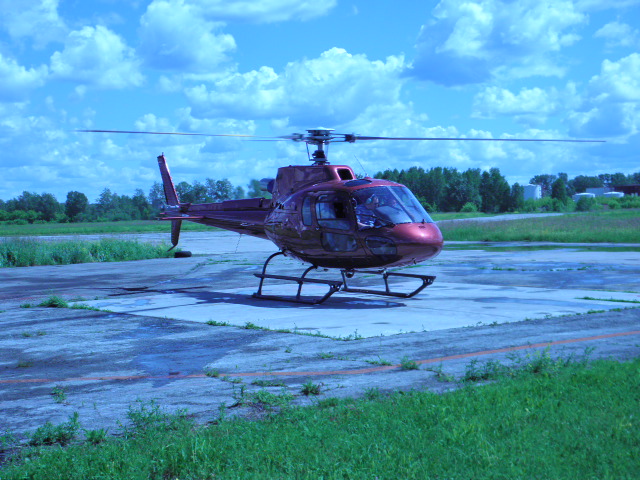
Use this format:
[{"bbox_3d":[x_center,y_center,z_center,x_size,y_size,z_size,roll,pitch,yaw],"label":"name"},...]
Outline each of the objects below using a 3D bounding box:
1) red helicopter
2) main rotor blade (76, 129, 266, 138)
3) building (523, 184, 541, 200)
[{"bbox_3d":[-1.603,-0.579,18.757,9.200,3.250,11.400,-1,2,-36],"label":"red helicopter"},{"bbox_3d":[-2.233,-1.750,15.321,0.350,0.080,4.200,2,5,42],"label":"main rotor blade"},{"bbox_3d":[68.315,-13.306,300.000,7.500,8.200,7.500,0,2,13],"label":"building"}]

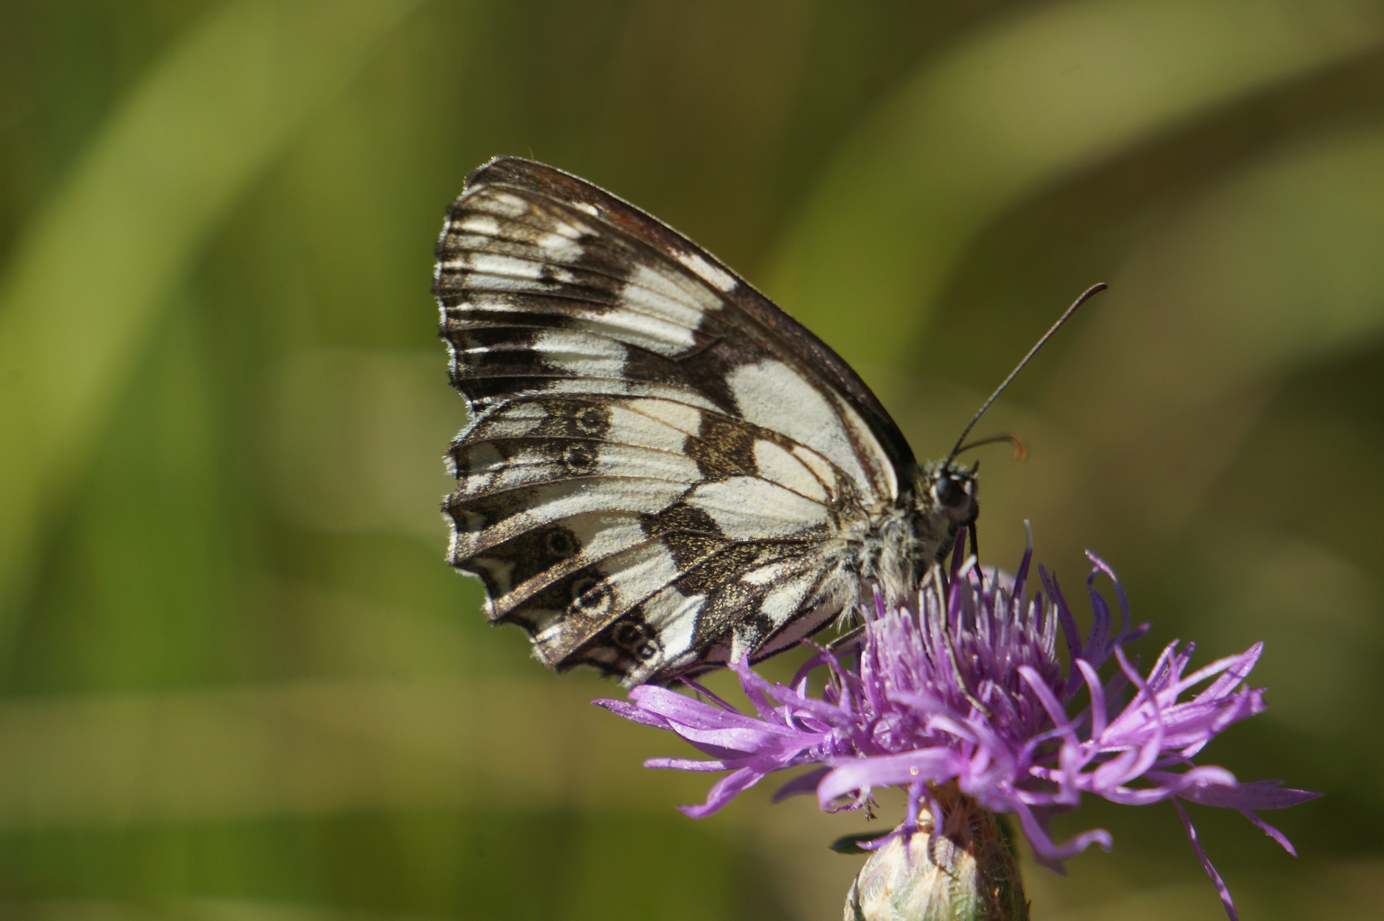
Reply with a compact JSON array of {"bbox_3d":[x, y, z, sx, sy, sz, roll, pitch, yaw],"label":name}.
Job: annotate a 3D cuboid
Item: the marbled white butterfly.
[{"bbox_3d":[0.004,-0.002,0.570,0.032,0.026,0.012,-5,6,12],"label":"marbled white butterfly"}]

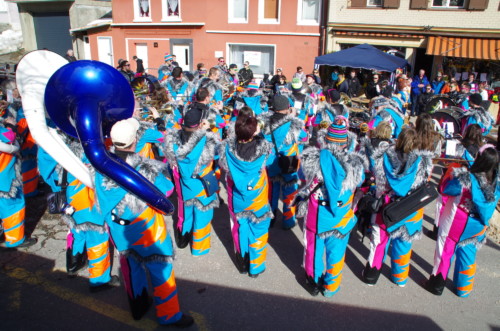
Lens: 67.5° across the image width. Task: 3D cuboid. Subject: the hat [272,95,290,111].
[{"bbox_3d":[0.391,-0.779,4.650,0.200,0.200,0.220,6,18,15],"label":"hat"}]

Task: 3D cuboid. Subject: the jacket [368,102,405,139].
[{"bbox_3d":[2.241,-0.701,6.100,0.450,0.750,0.580,14,21,37],"label":"jacket"}]

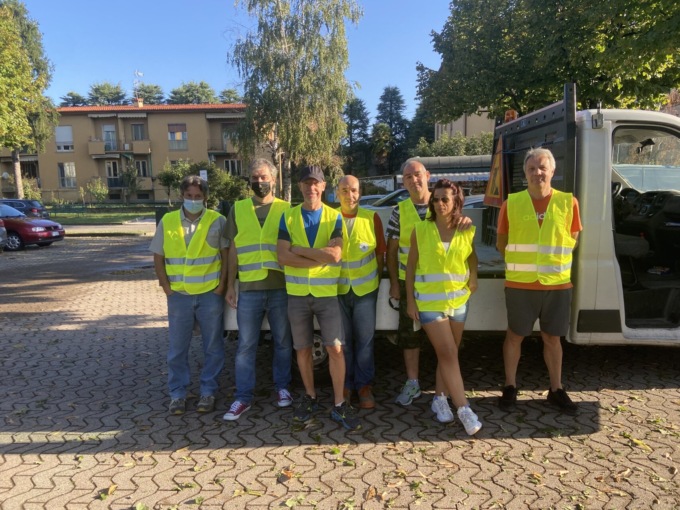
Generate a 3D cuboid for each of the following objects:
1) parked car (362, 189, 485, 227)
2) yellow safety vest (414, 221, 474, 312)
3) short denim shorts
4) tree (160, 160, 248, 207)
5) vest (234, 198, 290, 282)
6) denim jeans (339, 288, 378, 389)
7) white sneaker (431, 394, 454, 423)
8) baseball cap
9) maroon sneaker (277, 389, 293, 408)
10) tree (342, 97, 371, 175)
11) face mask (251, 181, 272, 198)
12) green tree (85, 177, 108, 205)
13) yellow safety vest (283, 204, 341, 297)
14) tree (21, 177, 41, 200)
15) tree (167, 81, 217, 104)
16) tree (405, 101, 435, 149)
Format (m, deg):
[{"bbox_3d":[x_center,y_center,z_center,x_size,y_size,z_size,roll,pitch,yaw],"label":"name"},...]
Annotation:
[{"bbox_3d":[2.793,-1.372,17.500,4.150,1.520,1.760,-4,8,-23],"label":"parked car"},{"bbox_3d":[0.748,0.069,3.700,0.425,0.655,0.270,0,7,3],"label":"yellow safety vest"},{"bbox_3d":[0.701,0.347,3.445,0.320,0.240,0.230,-1,7,5],"label":"short denim shorts"},{"bbox_3d":[-8.756,-4.620,33.000,5.200,2.900,4.200,-1,7,0],"label":"tree"},{"bbox_3d":[-0.540,-0.102,3.579,0.390,0.570,0.260,-2,7,-6],"label":"vest"},{"bbox_3d":[0.128,0.587,3.724,0.330,0.780,0.250,-1,7,7],"label":"denim jeans"},{"bbox_3d":[0.729,1.070,3.630,0.103,0.115,0.270,-1,7,-6],"label":"white sneaker"},{"bbox_3d":[-0.200,-0.558,3.580,0.185,0.135,0.265,-1,7,-2],"label":"baseball cap"},{"bbox_3d":[-0.433,1.047,3.905,0.105,0.110,0.290,-2,7,-12],"label":"maroon sneaker"},{"bbox_3d":[1.760,-11.515,58.000,4.000,11.800,4.000,-1,7,0],"label":"tree"},{"bbox_3d":[-0.527,-0.440,3.429,0.150,0.120,0.090,-2,7,-3],"label":"face mask"},{"bbox_3d":[-17.641,-4.650,37.000,1.500,2.100,1.500,-1,7,0],"label":"green tree"},{"bbox_3d":[-0.192,-0.046,3.630,0.420,0.660,0.280,-1,7,-2],"label":"yellow safety vest"},{"bbox_3d":[-20.538,-4.294,34.000,1.300,1.700,1.300,-1,7,0],"label":"tree"},{"bbox_3d":[-18.901,-14.573,65.000,7.000,14.000,7.000,-1,7,0],"label":"tree"},{"bbox_3d":[8.937,-11.061,56.000,4.200,11.200,4.200,-1,7,0],"label":"tree"}]

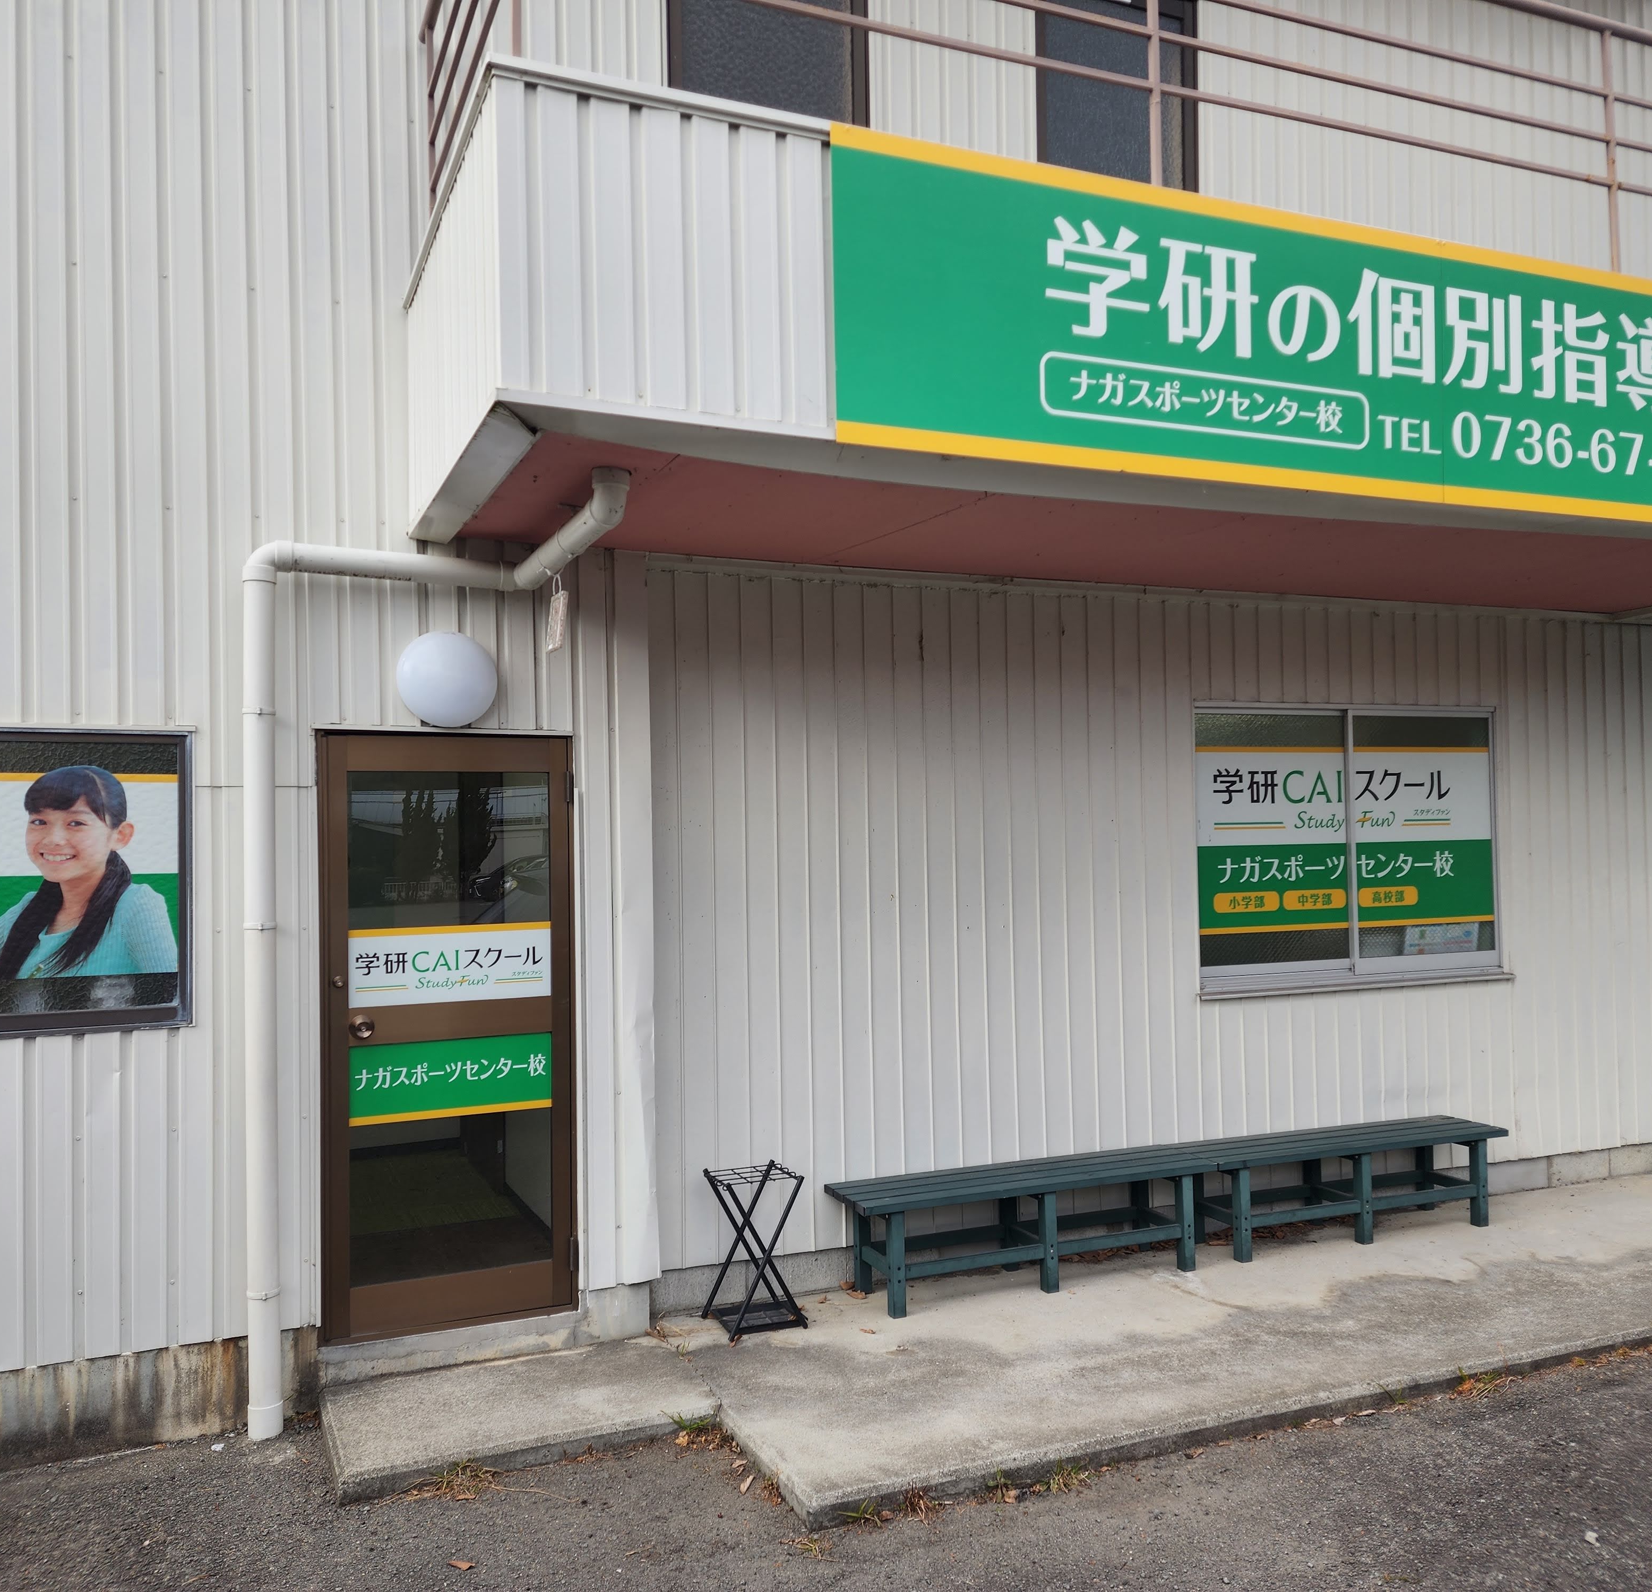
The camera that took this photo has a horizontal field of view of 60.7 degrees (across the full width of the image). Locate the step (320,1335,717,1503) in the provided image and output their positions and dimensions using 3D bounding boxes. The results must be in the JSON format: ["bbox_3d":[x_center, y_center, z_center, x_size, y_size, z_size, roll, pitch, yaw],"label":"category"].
[{"bbox_3d":[-0.938,1.864,4.277,1.065,0.095,0.600,0,-1,-24],"label":"step"}]

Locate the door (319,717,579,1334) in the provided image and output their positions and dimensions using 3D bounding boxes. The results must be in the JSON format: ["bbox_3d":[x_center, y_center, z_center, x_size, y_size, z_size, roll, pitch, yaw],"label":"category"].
[{"bbox_3d":[-1.206,0.749,4.529,0.799,1.880,0.080,0,-2,-21],"label":"door"}]

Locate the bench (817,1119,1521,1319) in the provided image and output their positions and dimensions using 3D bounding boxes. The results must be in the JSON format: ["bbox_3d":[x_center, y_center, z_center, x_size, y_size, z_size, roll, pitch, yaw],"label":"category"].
[{"bbox_3d":[1.429,1.608,5.530,2.904,0.388,0.374,-1,-1,-21],"label":"bench"}]

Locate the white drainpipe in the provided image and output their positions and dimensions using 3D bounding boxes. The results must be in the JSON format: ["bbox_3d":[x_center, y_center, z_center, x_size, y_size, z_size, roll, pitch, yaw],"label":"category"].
[{"bbox_3d":[-1.116,0.527,3.952,0.923,2.725,1.055,0,-1,-24],"label":"white drainpipe"}]

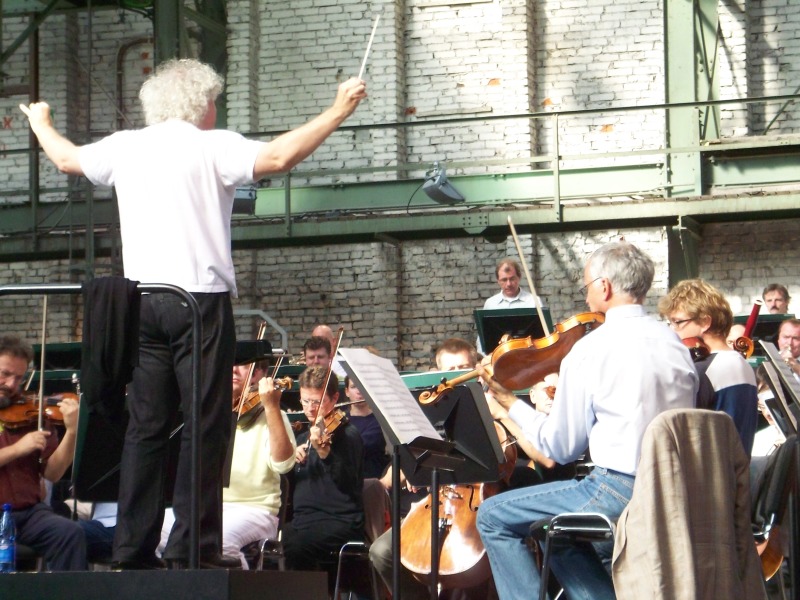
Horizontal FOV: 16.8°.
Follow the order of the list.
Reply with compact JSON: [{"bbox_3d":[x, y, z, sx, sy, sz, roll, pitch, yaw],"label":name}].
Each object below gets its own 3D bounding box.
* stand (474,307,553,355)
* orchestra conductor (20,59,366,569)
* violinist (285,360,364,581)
[{"bbox_3d":[0.697,0.566,16.540,0.520,1.060,0.420,-3,-7,22],"label":"stand"},{"bbox_3d":[-0.726,0.050,9.600,1.170,1.800,0.580,-3,-7,22],"label":"orchestra conductor"},{"bbox_3d":[-0.351,0.918,12.029,0.500,1.250,0.780,-3,-7,25],"label":"violinist"}]

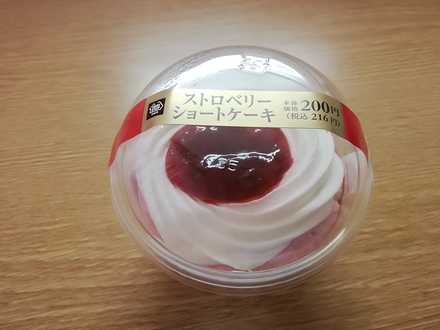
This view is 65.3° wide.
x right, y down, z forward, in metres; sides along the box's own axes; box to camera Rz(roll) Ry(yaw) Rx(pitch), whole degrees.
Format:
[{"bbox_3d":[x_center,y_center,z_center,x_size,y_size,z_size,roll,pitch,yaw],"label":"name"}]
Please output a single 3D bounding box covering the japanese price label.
[{"bbox_3d":[0.008,-0.012,0.124,0.097,0.024,0.018,1,54,2],"label":"japanese price label"}]

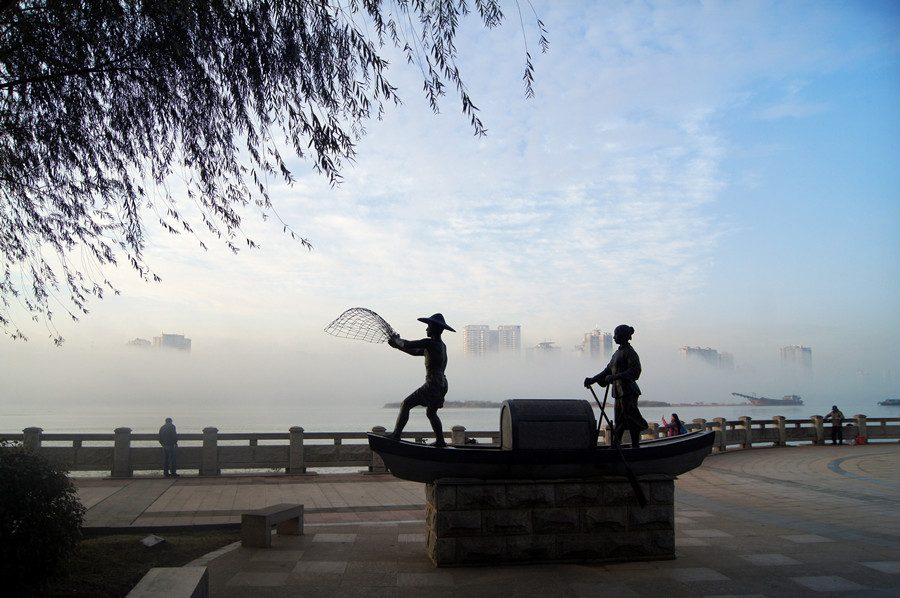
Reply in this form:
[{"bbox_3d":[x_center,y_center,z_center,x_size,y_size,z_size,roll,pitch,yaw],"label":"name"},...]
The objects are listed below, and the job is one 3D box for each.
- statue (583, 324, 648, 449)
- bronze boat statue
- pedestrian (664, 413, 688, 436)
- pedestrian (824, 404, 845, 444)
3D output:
[{"bbox_3d":[2.281,1.207,9.321,0.880,1.725,0.620,2,-9,-12],"label":"statue"},{"bbox_3d":[1.252,1.879,9.074,4.675,1.056,1.080,1,-9,-8],"label":"bronze boat statue"},{"bbox_3d":[6.563,4.155,19.600,0.680,1.597,0.500,1,-9,-6],"label":"pedestrian"},{"bbox_3d":[17.217,5.652,30.195,0.780,1.744,0.450,-3,-9,20],"label":"pedestrian"}]

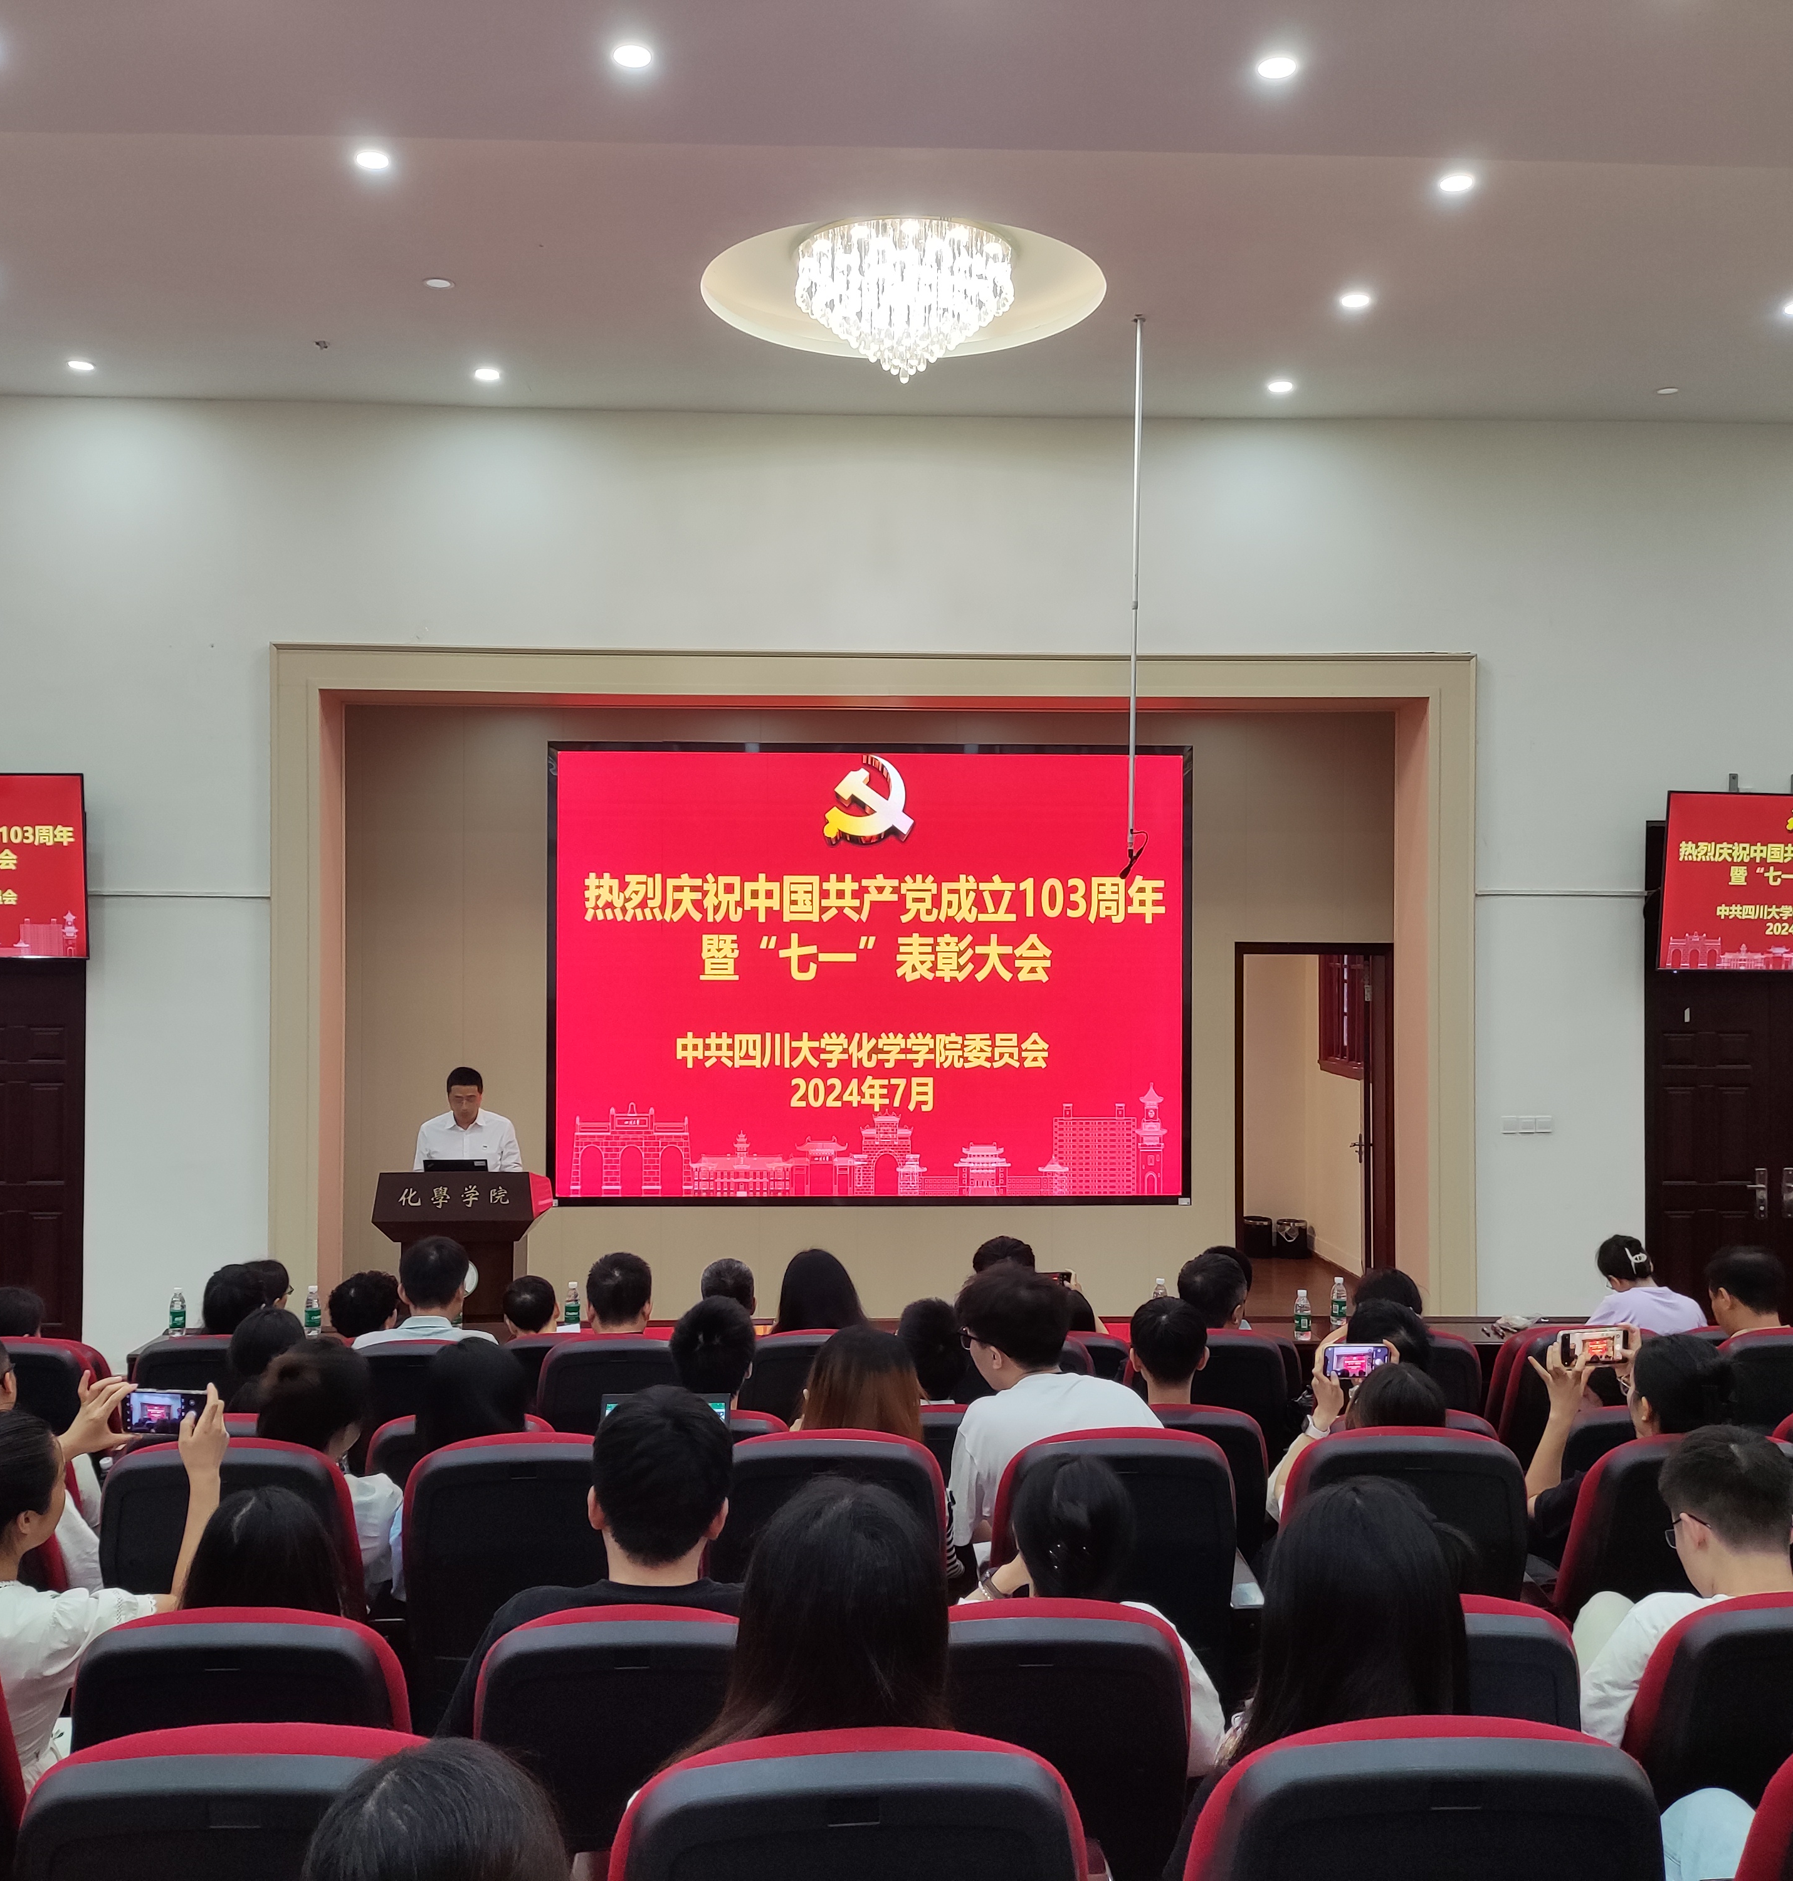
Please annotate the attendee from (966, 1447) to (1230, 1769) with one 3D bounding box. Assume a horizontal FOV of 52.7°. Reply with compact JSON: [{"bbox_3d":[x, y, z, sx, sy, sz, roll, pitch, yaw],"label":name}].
[{"bbox_3d":[0.312,1.387,2.947,0.470,1.160,0.720,0,-1,-2],"label":"attendee"}]

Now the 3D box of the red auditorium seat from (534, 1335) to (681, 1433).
[{"bbox_3d":[-0.781,1.603,5.324,0.550,1.000,0.680,0,-1,-2],"label":"red auditorium seat"}]

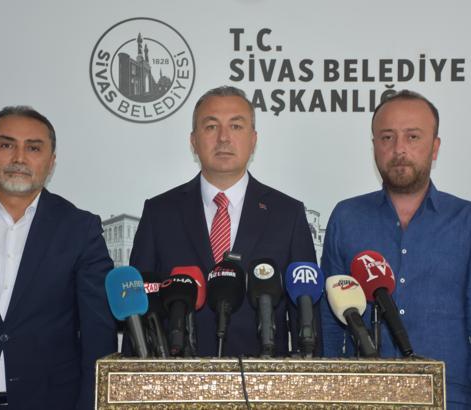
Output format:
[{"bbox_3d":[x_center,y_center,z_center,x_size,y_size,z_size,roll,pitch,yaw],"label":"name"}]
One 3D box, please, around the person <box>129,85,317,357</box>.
[{"bbox_3d":[-0.036,0.540,3.200,0.530,1.750,0.310,0,1,2],"label":"person"}]

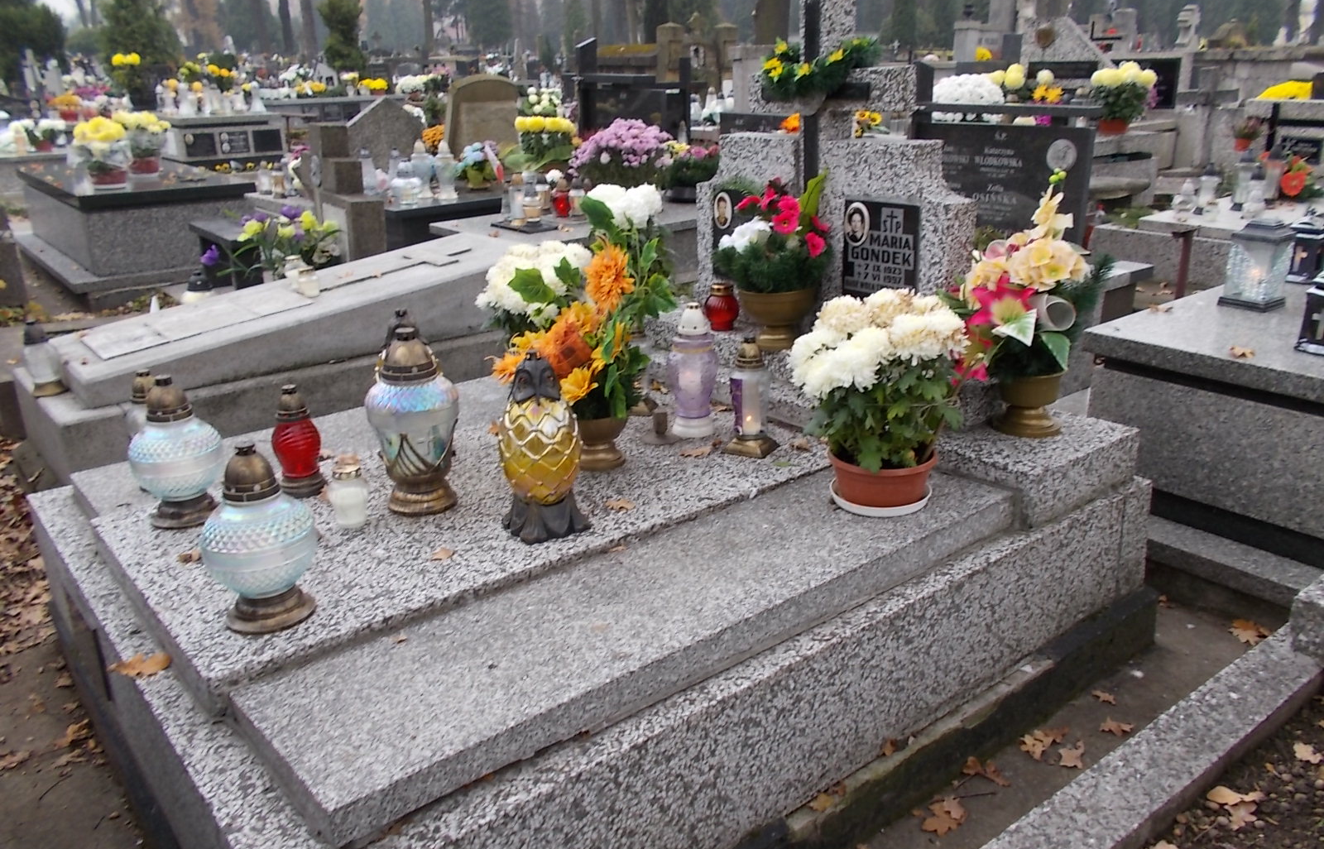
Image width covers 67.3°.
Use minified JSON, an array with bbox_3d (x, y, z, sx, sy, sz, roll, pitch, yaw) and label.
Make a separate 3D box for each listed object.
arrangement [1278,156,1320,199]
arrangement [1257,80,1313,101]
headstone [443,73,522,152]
[{"bbox_3d":[3.982,-1.538,6.200,0.250,0.280,0.270,-16,23,-37],"label":"arrangement"},{"bbox_3d":[4.888,-2.552,7.800,0.420,0.300,0.460,-16,24,-36],"label":"arrangement"},{"bbox_3d":[-1.310,-2.236,7.300,0.550,0.700,0.150,-16,23,-37],"label":"headstone"}]

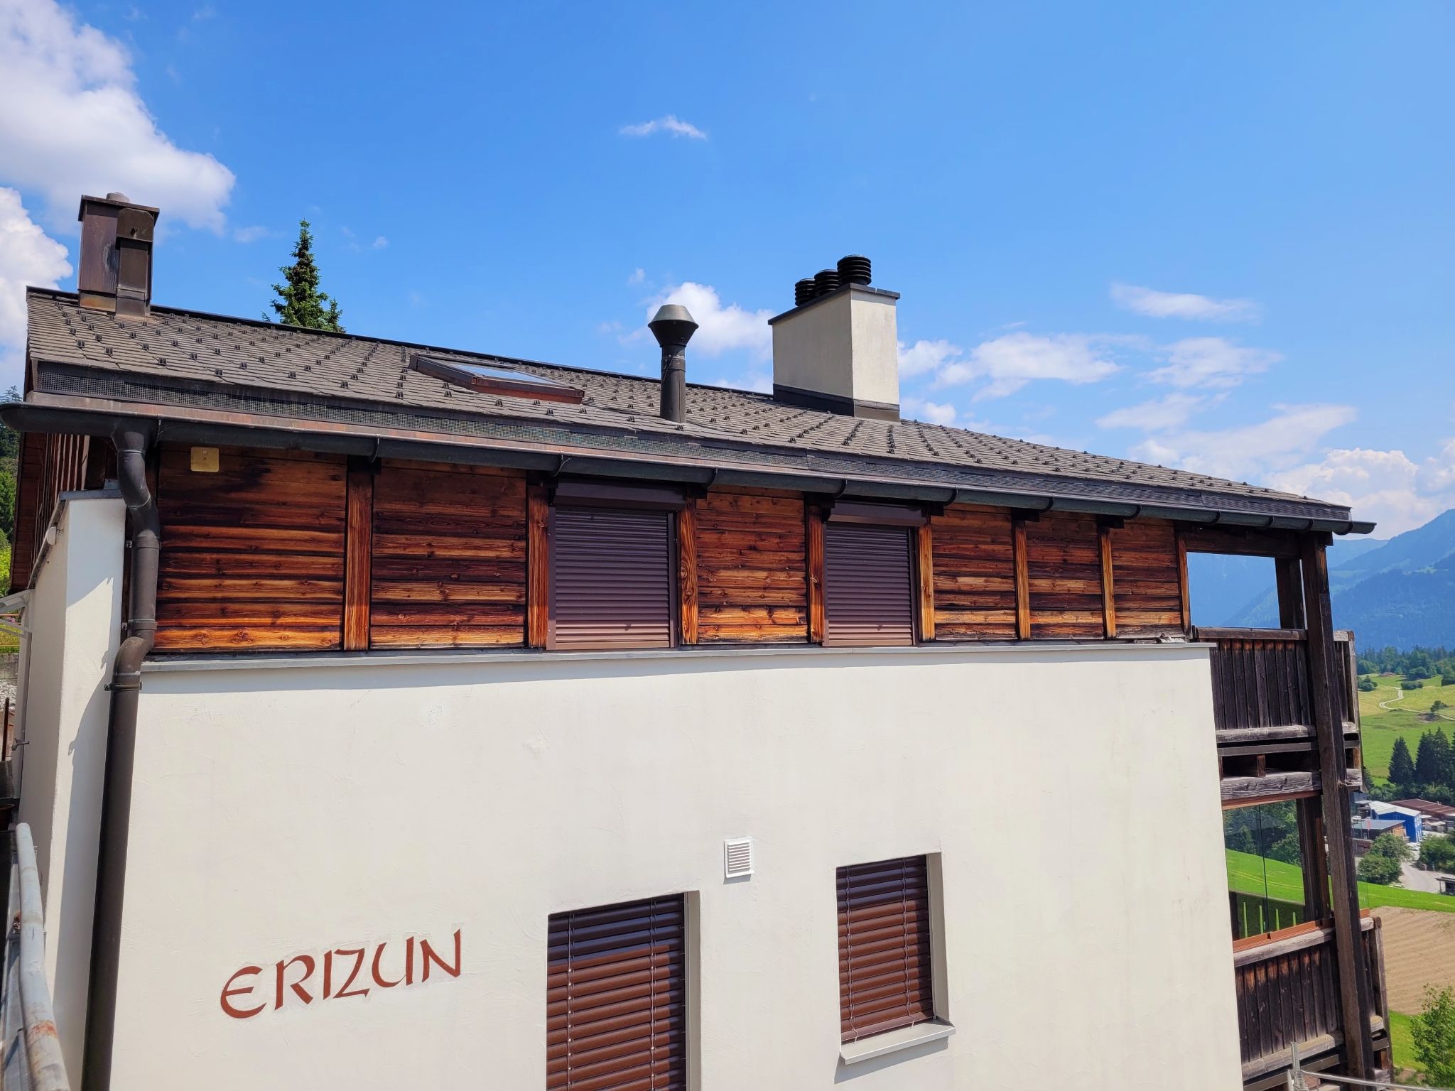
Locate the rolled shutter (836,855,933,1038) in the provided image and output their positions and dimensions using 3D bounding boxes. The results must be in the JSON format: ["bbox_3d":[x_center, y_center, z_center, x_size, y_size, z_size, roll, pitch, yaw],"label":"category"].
[{"bbox_3d":[1.003,2.605,7.182,0.848,1.076,0.100,4,-8,-32],"label":"rolled shutter"}]

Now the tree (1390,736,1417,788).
[{"bbox_3d":[197.878,63.740,320.000,8.000,16.000,8.000,4,-8,-32],"label":"tree"}]

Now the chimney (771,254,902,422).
[{"bbox_3d":[1.416,-2.646,14.793,0.821,2.308,1.778,4,-9,-33],"label":"chimney"}]

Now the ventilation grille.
[{"bbox_3d":[0.081,1.853,6.493,0.189,0.215,0.040,4,-8,-32],"label":"ventilation grille"}]

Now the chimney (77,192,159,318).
[{"bbox_3d":[-5.897,-2.796,10.588,0.644,1.440,1.050,4,-9,-33],"label":"chimney"}]

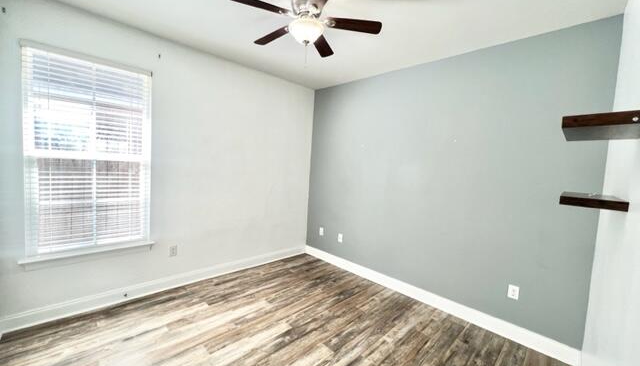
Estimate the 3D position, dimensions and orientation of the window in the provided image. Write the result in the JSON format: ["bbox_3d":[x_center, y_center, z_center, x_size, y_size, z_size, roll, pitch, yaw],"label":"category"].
[{"bbox_3d":[-2.104,-0.253,2.256,0.861,1.775,0.070,0,5,-45],"label":"window"}]

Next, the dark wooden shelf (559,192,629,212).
[{"bbox_3d":[1.375,0.090,1.234,0.530,0.039,0.198,0,5,-45],"label":"dark wooden shelf"}]

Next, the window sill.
[{"bbox_3d":[-2.144,0.685,2.304,0.923,0.104,0.100,0,5,-45],"label":"window sill"}]

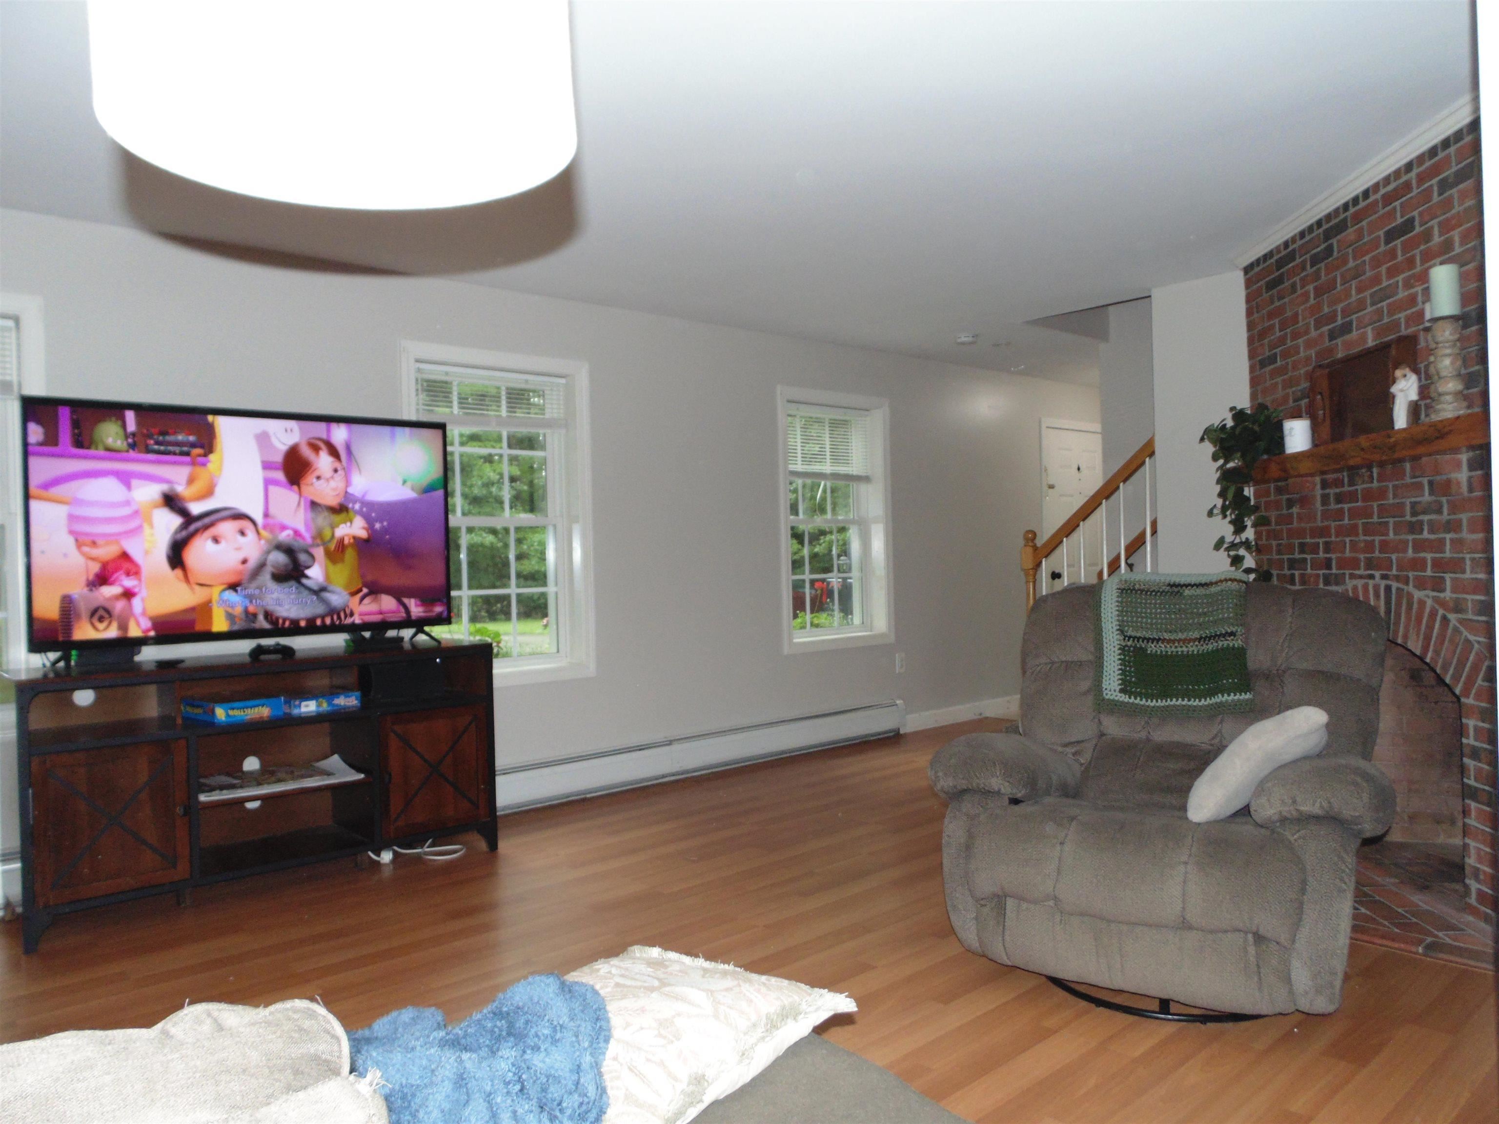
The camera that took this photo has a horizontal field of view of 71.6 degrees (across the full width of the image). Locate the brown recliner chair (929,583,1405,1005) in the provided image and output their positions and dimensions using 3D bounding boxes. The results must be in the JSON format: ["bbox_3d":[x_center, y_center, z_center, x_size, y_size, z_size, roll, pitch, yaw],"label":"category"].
[{"bbox_3d":[1.113,0.584,2.815,1.080,1.035,0.970,-1,0,30],"label":"brown recliner chair"}]

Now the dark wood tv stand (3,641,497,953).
[{"bbox_3d":[-1.746,0.759,3.818,1.560,0.816,0.393,-2,0,-41],"label":"dark wood tv stand"}]

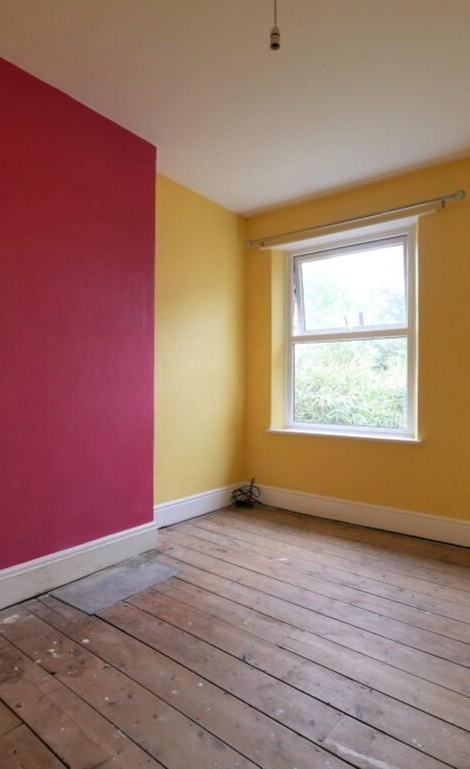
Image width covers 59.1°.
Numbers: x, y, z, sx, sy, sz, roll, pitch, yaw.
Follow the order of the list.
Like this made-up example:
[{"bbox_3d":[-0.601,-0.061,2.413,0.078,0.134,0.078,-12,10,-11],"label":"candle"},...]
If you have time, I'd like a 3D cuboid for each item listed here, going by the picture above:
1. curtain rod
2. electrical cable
[{"bbox_3d":[0.801,-1.212,3.148,1.678,0.060,0.100,1,1,35],"label":"curtain rod"},{"bbox_3d":[0.100,0.944,3.600,0.250,0.210,0.190,0,1,2],"label":"electrical cable"}]

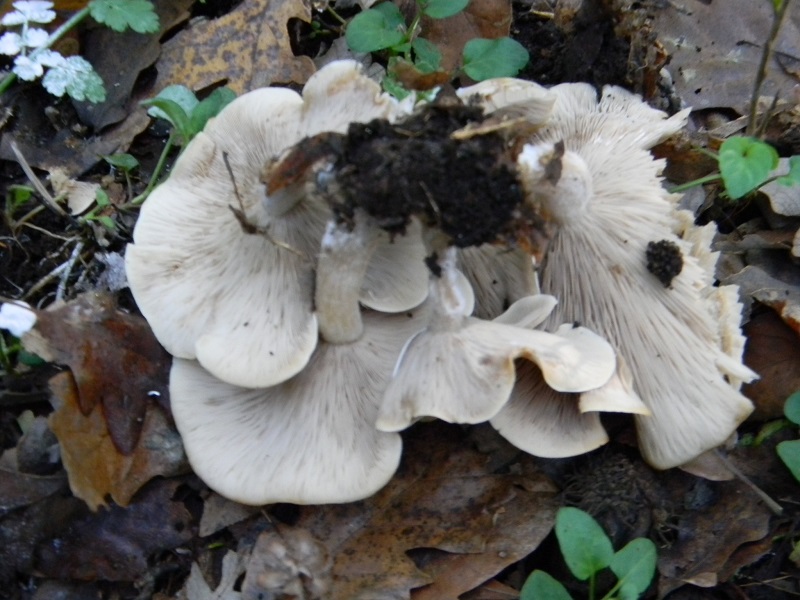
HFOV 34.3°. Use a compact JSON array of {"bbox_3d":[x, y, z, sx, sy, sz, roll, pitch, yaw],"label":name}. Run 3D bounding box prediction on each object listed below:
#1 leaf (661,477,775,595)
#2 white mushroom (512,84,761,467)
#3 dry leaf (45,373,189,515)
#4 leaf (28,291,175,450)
[{"bbox_3d":[0.118,0.089,0.485,0.044,0.012,0.045,0,57,0],"label":"leaf"},{"bbox_3d":[0.094,-0.010,0.523,0.087,0.052,0.148,-9,62,-1],"label":"white mushroom"},{"bbox_3d":[-0.110,0.052,0.509,0.057,0.015,0.068,-6,60,-3],"label":"dry leaf"},{"bbox_3d":[-0.120,0.029,0.521,0.064,0.016,0.071,-6,60,-3],"label":"leaf"}]

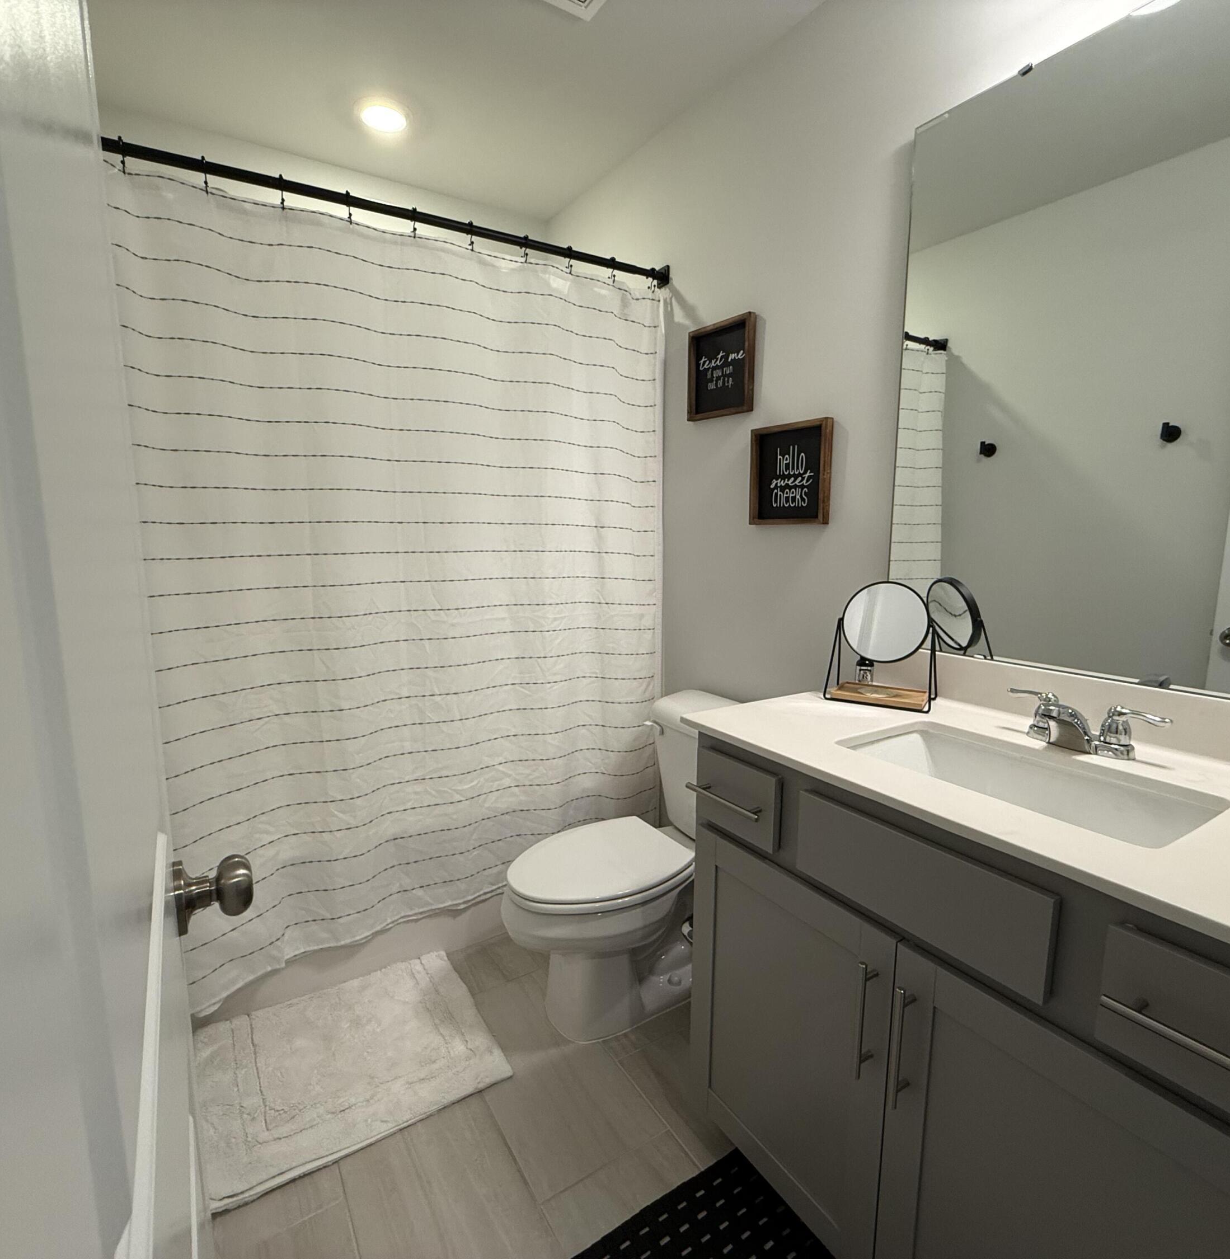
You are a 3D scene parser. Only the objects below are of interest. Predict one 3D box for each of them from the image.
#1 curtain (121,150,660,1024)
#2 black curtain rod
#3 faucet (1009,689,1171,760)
[{"bbox_3d":[-0.471,-0.076,1.828,1.488,1.838,0.101,-6,11,-32],"label":"curtain"},{"bbox_3d":[-0.484,-1.022,1.682,1.527,0.057,0.056,-6,11,-32],"label":"black curtain rod"},{"bbox_3d":[0.741,0.158,1.113,0.158,0.078,0.242,-6,11,-32],"label":"faucet"}]

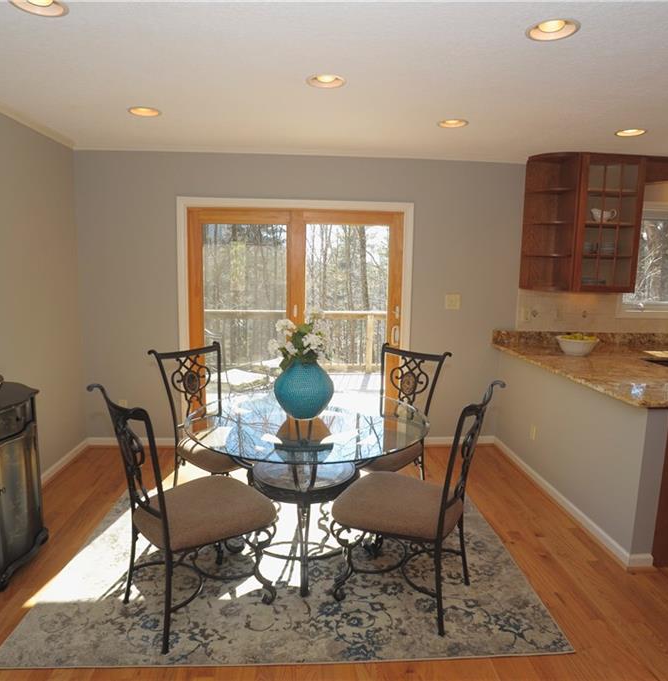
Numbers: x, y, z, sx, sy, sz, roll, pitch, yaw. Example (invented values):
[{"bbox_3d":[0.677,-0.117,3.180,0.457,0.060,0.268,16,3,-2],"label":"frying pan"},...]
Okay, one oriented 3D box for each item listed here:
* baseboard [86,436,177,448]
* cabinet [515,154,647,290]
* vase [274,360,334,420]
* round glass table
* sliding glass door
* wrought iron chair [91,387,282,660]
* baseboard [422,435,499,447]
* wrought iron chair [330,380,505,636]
[{"bbox_3d":[-1.695,0.869,4.365,0.800,0.096,0.018,1,8,-4],"label":"baseboard"},{"bbox_3d":[1.987,-0.938,4.131,0.790,1.065,0.340,1,8,-3],"label":"cabinet"},{"bbox_3d":[-0.156,0.254,2.644,0.310,0.300,0.310,1,8,-3],"label":"vase"},{"bbox_3d":[-0.136,0.779,2.676,1.220,0.752,1.220,1,8,0],"label":"round glass table"},{"bbox_3d":[-0.313,-0.076,4.370,1.780,2.000,0.100,1,8,-4],"label":"sliding glass door"},{"bbox_3d":[-0.636,0.696,2.268,0.650,1.030,0.500,-6,10,-41],"label":"wrought iron chair"},{"bbox_3d":[1.061,0.884,4.495,0.740,0.090,0.018,1,8,-3],"label":"baseboard"},{"bbox_3d":[0.367,0.700,2.376,0.650,1.030,0.500,5,9,26],"label":"wrought iron chair"}]

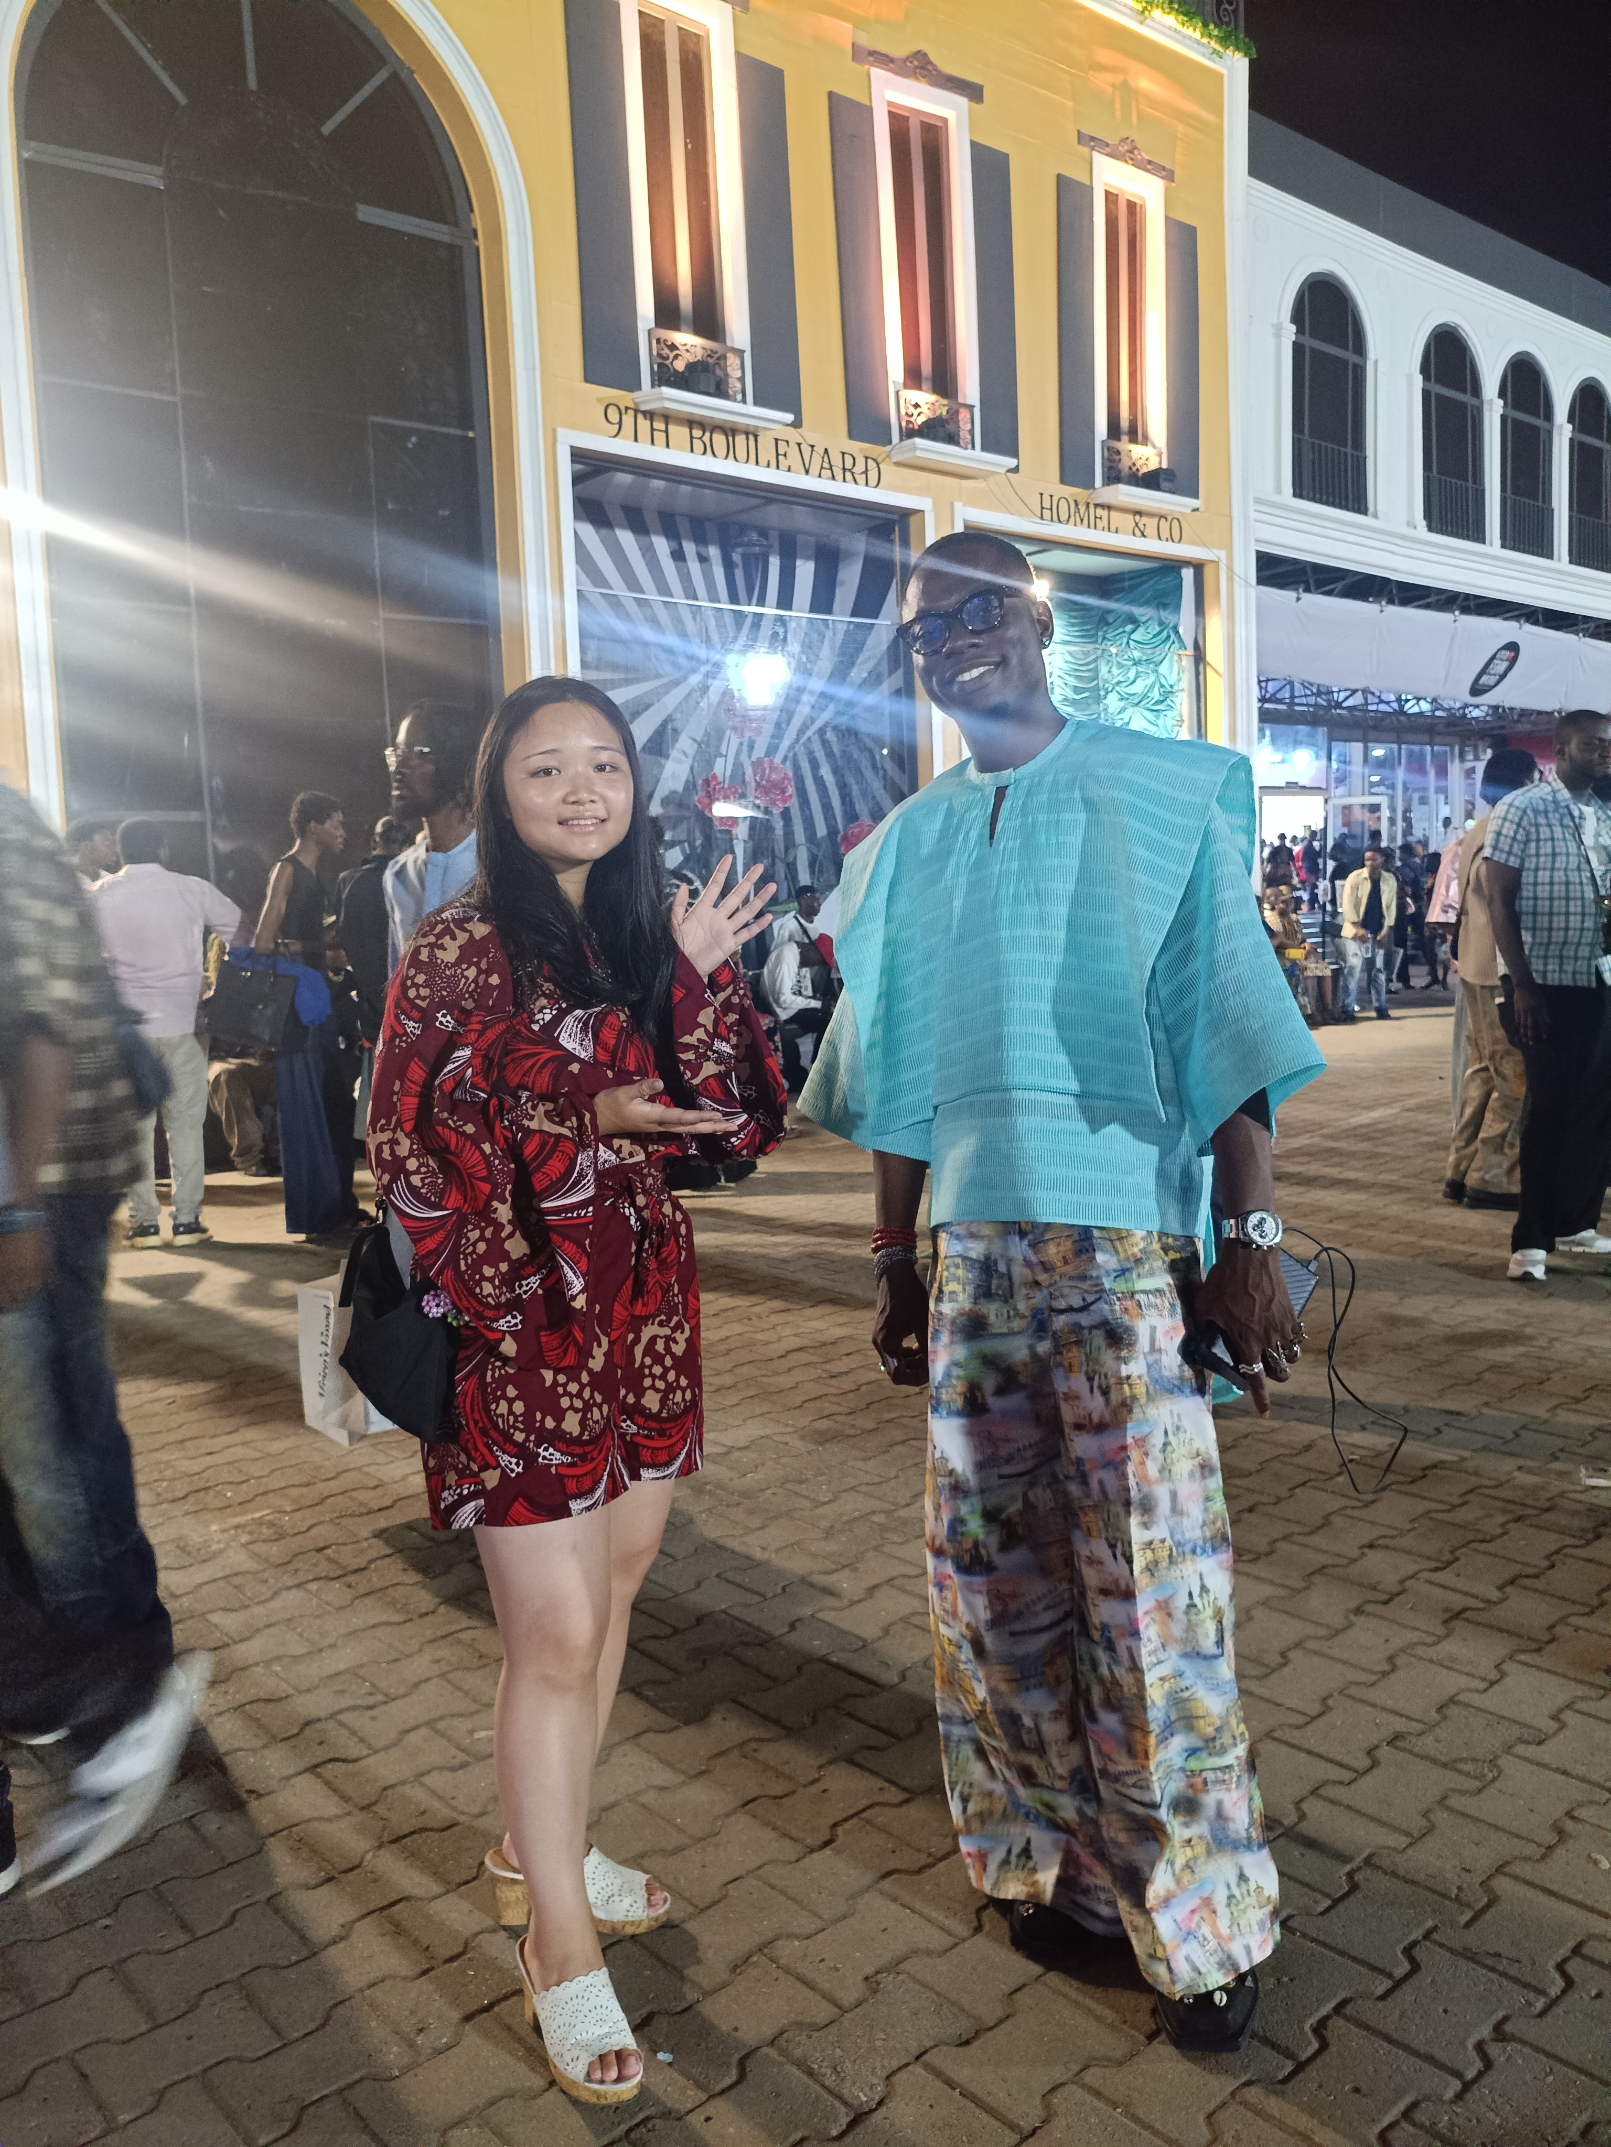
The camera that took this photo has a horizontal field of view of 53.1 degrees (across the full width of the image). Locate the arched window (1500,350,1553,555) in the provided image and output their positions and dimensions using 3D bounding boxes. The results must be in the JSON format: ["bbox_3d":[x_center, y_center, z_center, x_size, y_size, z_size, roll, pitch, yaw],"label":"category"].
[{"bbox_3d":[8.403,-7.220,18.921,1.320,2.250,0.220,-7,7,-40],"label":"arched window"}]

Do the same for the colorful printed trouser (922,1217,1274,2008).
[{"bbox_3d":[0.378,0.618,2.060,0.420,0.980,0.340,0,6,18],"label":"colorful printed trouser"}]

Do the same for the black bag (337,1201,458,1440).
[{"bbox_3d":[-0.486,0.313,2.010,0.220,0.280,0.120,1,7,34],"label":"black bag"}]

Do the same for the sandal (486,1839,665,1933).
[{"bbox_3d":[-0.311,1.082,2.172,0.240,0.110,0.092,-1,6,14],"label":"sandal"}]

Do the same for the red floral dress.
[{"bbox_3d":[-0.279,0.158,1.965,0.450,0.760,0.340,-7,7,-40],"label":"red floral dress"}]

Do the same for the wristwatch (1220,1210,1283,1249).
[{"bbox_3d":[0.527,0.185,1.900,0.066,0.042,0.058,-3,6,-6],"label":"wristwatch"}]

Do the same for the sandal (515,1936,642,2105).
[{"bbox_3d":[-0.278,1.106,1.919,0.092,0.110,0.240,-6,7,-31],"label":"sandal"}]

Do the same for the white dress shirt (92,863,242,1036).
[{"bbox_3d":[-2.777,-0.541,6.980,0.580,0.740,0.300,-3,6,-12],"label":"white dress shirt"}]

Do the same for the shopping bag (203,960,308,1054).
[{"bbox_3d":[-2.382,-0.286,6.970,0.400,0.370,0.170,-2,6,-3],"label":"shopping bag"}]

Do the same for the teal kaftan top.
[{"bbox_3d":[0.317,-0.128,1.970,0.600,0.630,0.320,1,6,27],"label":"teal kaftan top"}]

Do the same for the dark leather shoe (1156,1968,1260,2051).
[{"bbox_3d":[0.482,1.067,2.017,0.113,0.110,0.295,-2,6,5],"label":"dark leather shoe"}]

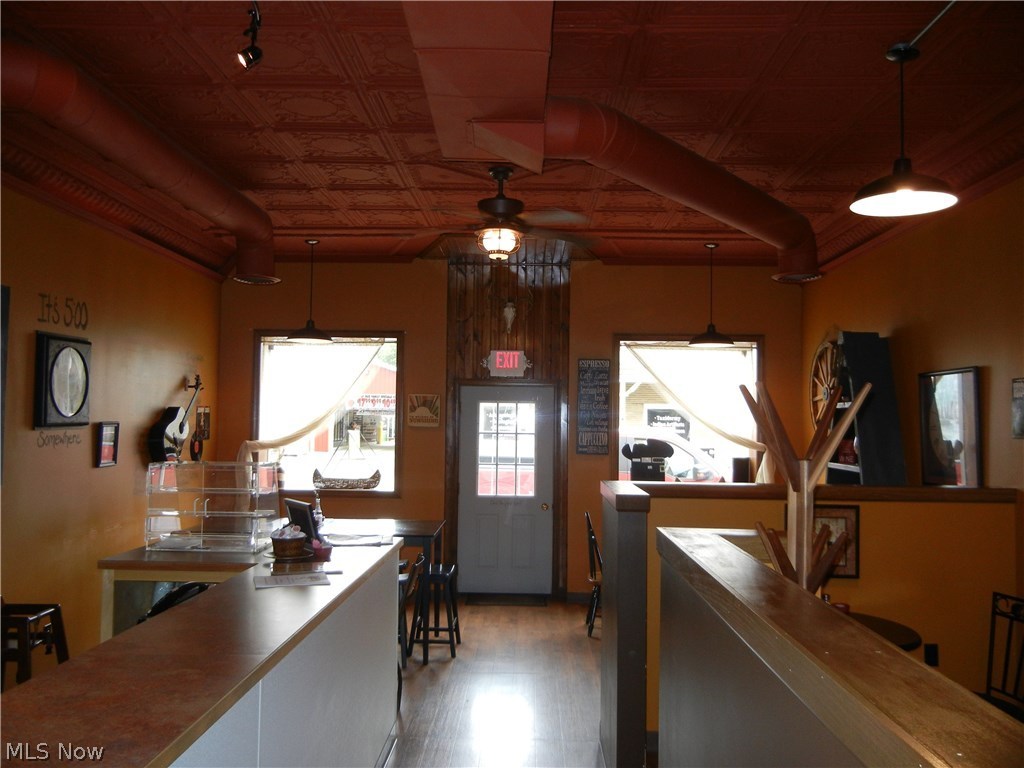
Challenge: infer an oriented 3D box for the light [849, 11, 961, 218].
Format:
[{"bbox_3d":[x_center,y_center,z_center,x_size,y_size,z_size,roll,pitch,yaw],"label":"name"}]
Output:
[{"bbox_3d":[1.668,-1.115,3.786,0.410,0.710,0.410,1,-3,1],"label":"light"}]

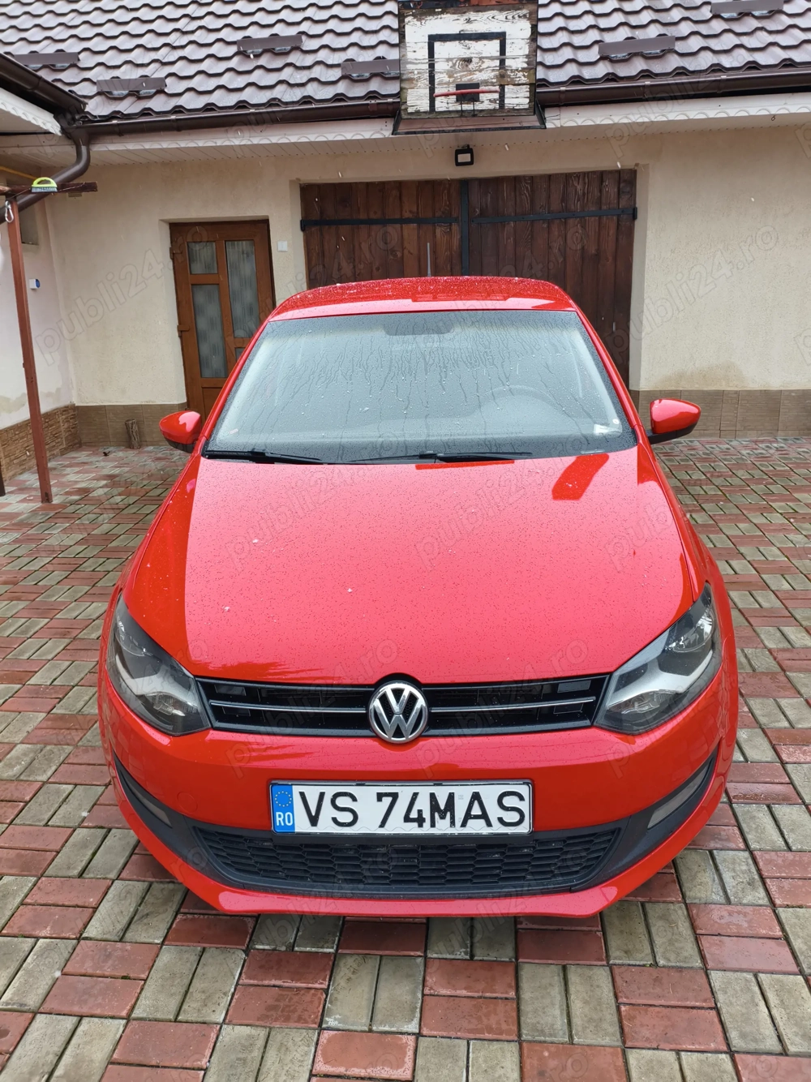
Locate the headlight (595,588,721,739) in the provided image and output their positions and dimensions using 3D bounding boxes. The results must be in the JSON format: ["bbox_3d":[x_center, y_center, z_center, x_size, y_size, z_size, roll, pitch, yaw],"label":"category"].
[{"bbox_3d":[0.566,0.237,1.780,0.350,0.195,0.420,-1,16,4],"label":"headlight"}]

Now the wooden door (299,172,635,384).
[{"bbox_3d":[0.548,-2.018,7.136,2.815,2.167,0.100,0,16,6],"label":"wooden door"}]

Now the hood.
[{"bbox_3d":[0.010,0.011,2.058,1.380,0.285,1.030,-1,16,4],"label":"hood"}]

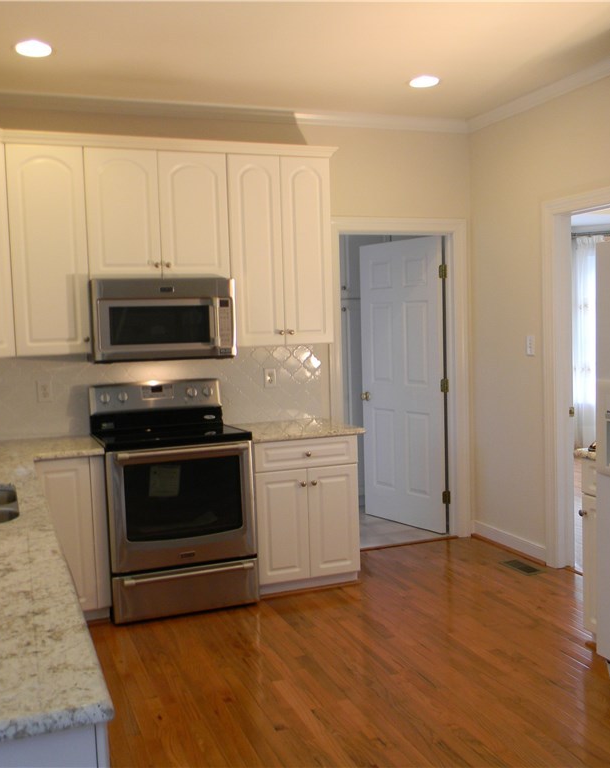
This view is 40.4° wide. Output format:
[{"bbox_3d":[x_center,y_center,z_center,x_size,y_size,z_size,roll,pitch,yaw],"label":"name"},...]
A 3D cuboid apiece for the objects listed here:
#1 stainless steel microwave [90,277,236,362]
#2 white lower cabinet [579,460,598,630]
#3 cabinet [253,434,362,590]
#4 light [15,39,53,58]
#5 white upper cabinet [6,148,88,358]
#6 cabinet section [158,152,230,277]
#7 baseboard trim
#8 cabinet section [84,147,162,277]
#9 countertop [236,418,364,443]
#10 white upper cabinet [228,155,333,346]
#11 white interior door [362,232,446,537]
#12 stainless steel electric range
[{"bbox_3d":[-0.815,-0.362,4.655,0.760,0.427,0.400,-3,5,-20],"label":"stainless steel microwave"},{"bbox_3d":[1.553,0.750,3.653,0.615,0.875,0.240,-3,5,-20],"label":"white lower cabinet"},{"bbox_3d":[-0.090,0.703,4.819,0.608,0.879,0.610,-3,5,-20],"label":"cabinet"},{"bbox_3d":[-1.192,-1.473,3.642,0.165,0.045,0.165,-3,5,-20],"label":"light"},{"bbox_3d":[-1.363,-0.694,4.397,0.363,1.065,0.330,-3,5,-20],"label":"white upper cabinet"},{"bbox_3d":[-0.650,-0.923,4.625,0.381,0.668,0.320,-3,5,-21],"label":"cabinet section"},{"bbox_3d":[1.306,1.014,5.319,0.020,0.108,0.785,-3,5,-20],"label":"baseboard trim"},{"bbox_3d":[-1.005,-0.904,4.492,0.380,0.668,0.320,-3,5,-21],"label":"cabinet section"},{"bbox_3d":[-0.092,0.268,4.837,0.673,0.033,0.646,-3,5,-20],"label":"countertop"},{"bbox_3d":[-0.188,-0.770,4.900,0.613,1.075,0.330,-3,5,-20],"label":"white upper cabinet"},{"bbox_3d":[0.694,0.005,5.955,0.036,2.030,0.800,-5,6,-37],"label":"white interior door"},{"bbox_3d":[-0.718,0.593,4.520,0.755,1.180,0.675,-3,5,-20],"label":"stainless steel electric range"}]

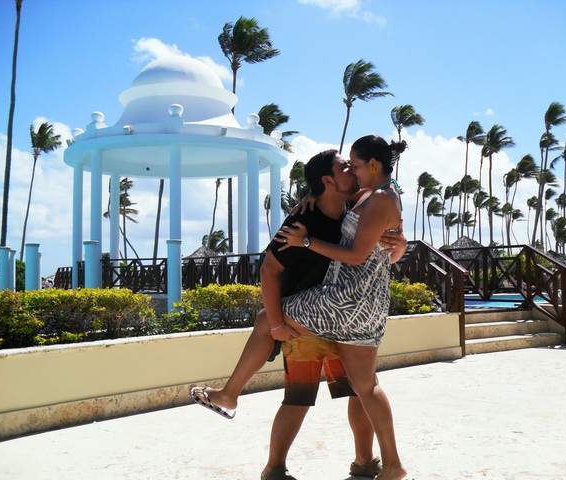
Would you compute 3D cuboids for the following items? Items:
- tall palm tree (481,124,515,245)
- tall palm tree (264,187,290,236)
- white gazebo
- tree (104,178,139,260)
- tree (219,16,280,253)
[{"bbox_3d":[19.246,-3.246,57.258,2.995,14.107,2.695,-1,-3,19],"label":"tall palm tree"},{"bbox_3d":[-0.687,-0.699,78.157,3.255,11.595,3.255,0,-3,-1],"label":"tall palm tree"},{"bbox_3d":[-3.360,-2.045,20.877,7.014,7.585,7.014,0,-3,-9],"label":"white gazebo"},{"bbox_3d":[-16.050,-1.049,64.161,3.561,10.969,3.204,0,-3,-14],"label":"tree"},{"bbox_3d":[-2.260,-6.142,44.405,4.080,18.776,3.672,0,-3,-3],"label":"tree"}]

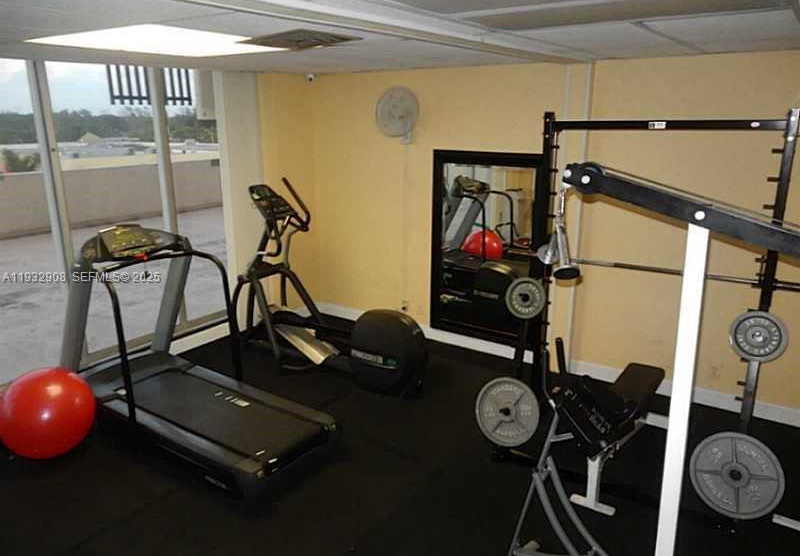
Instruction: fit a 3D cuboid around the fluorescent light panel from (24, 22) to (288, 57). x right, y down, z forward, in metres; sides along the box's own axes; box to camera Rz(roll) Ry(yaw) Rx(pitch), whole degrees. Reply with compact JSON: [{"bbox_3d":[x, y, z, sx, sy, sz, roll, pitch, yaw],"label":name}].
[{"bbox_3d":[-1.092,-1.210,2.890,0.961,0.080,1.092,10,20,31],"label":"fluorescent light panel"}]

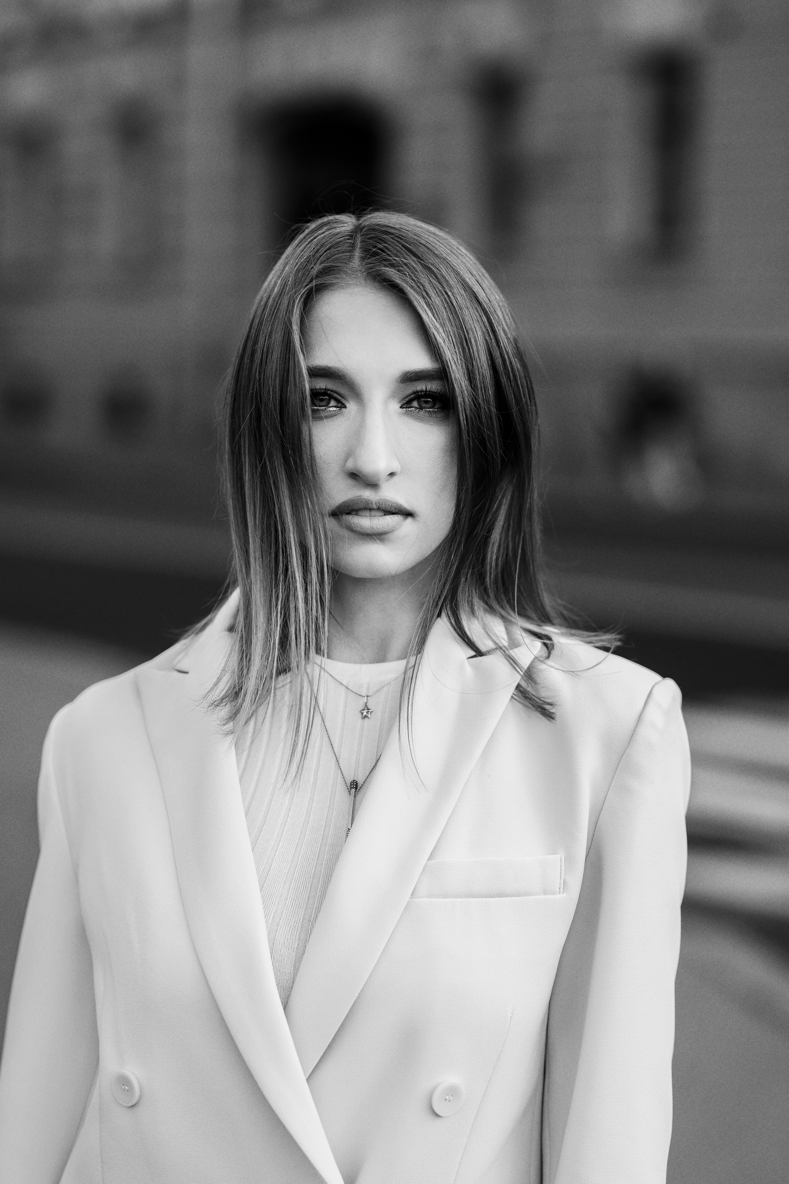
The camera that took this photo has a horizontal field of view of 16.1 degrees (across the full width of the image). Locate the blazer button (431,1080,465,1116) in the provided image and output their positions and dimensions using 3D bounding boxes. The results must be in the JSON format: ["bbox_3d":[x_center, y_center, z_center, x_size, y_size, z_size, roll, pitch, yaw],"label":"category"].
[{"bbox_3d":[0.032,0.308,1.700,0.023,0.023,0.005,-3,12,-30],"label":"blazer button"}]

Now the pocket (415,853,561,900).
[{"bbox_3d":[0.054,0.172,1.685,0.098,0.027,0.010,1,-3,-16],"label":"pocket"}]

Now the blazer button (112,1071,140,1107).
[{"bbox_3d":[-0.165,0.306,1.720,0.023,0.023,0.005,4,8,41],"label":"blazer button"}]

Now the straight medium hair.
[{"bbox_3d":[0.007,-0.068,1.755,0.238,0.340,0.205,0,4,3],"label":"straight medium hair"}]

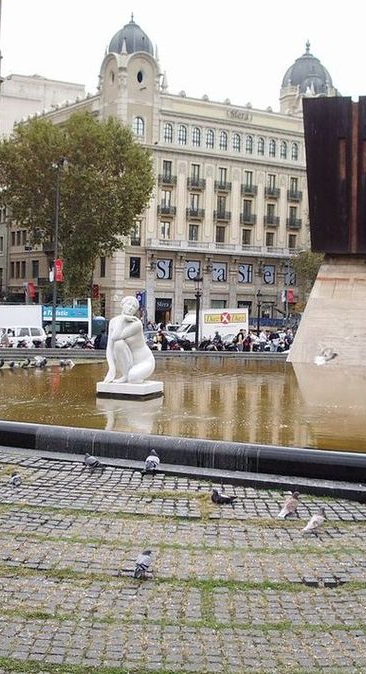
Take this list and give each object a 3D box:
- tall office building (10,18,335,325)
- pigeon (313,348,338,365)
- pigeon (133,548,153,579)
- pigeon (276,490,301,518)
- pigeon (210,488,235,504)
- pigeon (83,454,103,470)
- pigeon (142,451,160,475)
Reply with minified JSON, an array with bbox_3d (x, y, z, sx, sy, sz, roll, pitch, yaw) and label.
[{"bbox_3d":[-1.239,-18.884,125.124,33.000,36.000,33.000,0,3,-33],"label":"tall office building"},{"bbox_3d":[2.041,0.283,13.000,0.320,0.200,0.340,1,2,-10],"label":"pigeon"},{"bbox_3d":[-0.342,1.988,7.943,0.125,0.210,0.270,3,2,22],"label":"pigeon"},{"bbox_3d":[1.285,2.038,11.030,0.290,0.280,0.130,0,3,-40],"label":"pigeon"},{"bbox_3d":[0.470,1.881,10.693,0.290,0.170,0.130,2,2,-7],"label":"pigeon"},{"bbox_3d":[-1.196,1.642,12.065,0.270,0.210,0.130,4,3,34],"label":"pigeon"},{"bbox_3d":[-0.471,1.826,13.323,0.140,0.290,0.300,3,2,19],"label":"pigeon"}]

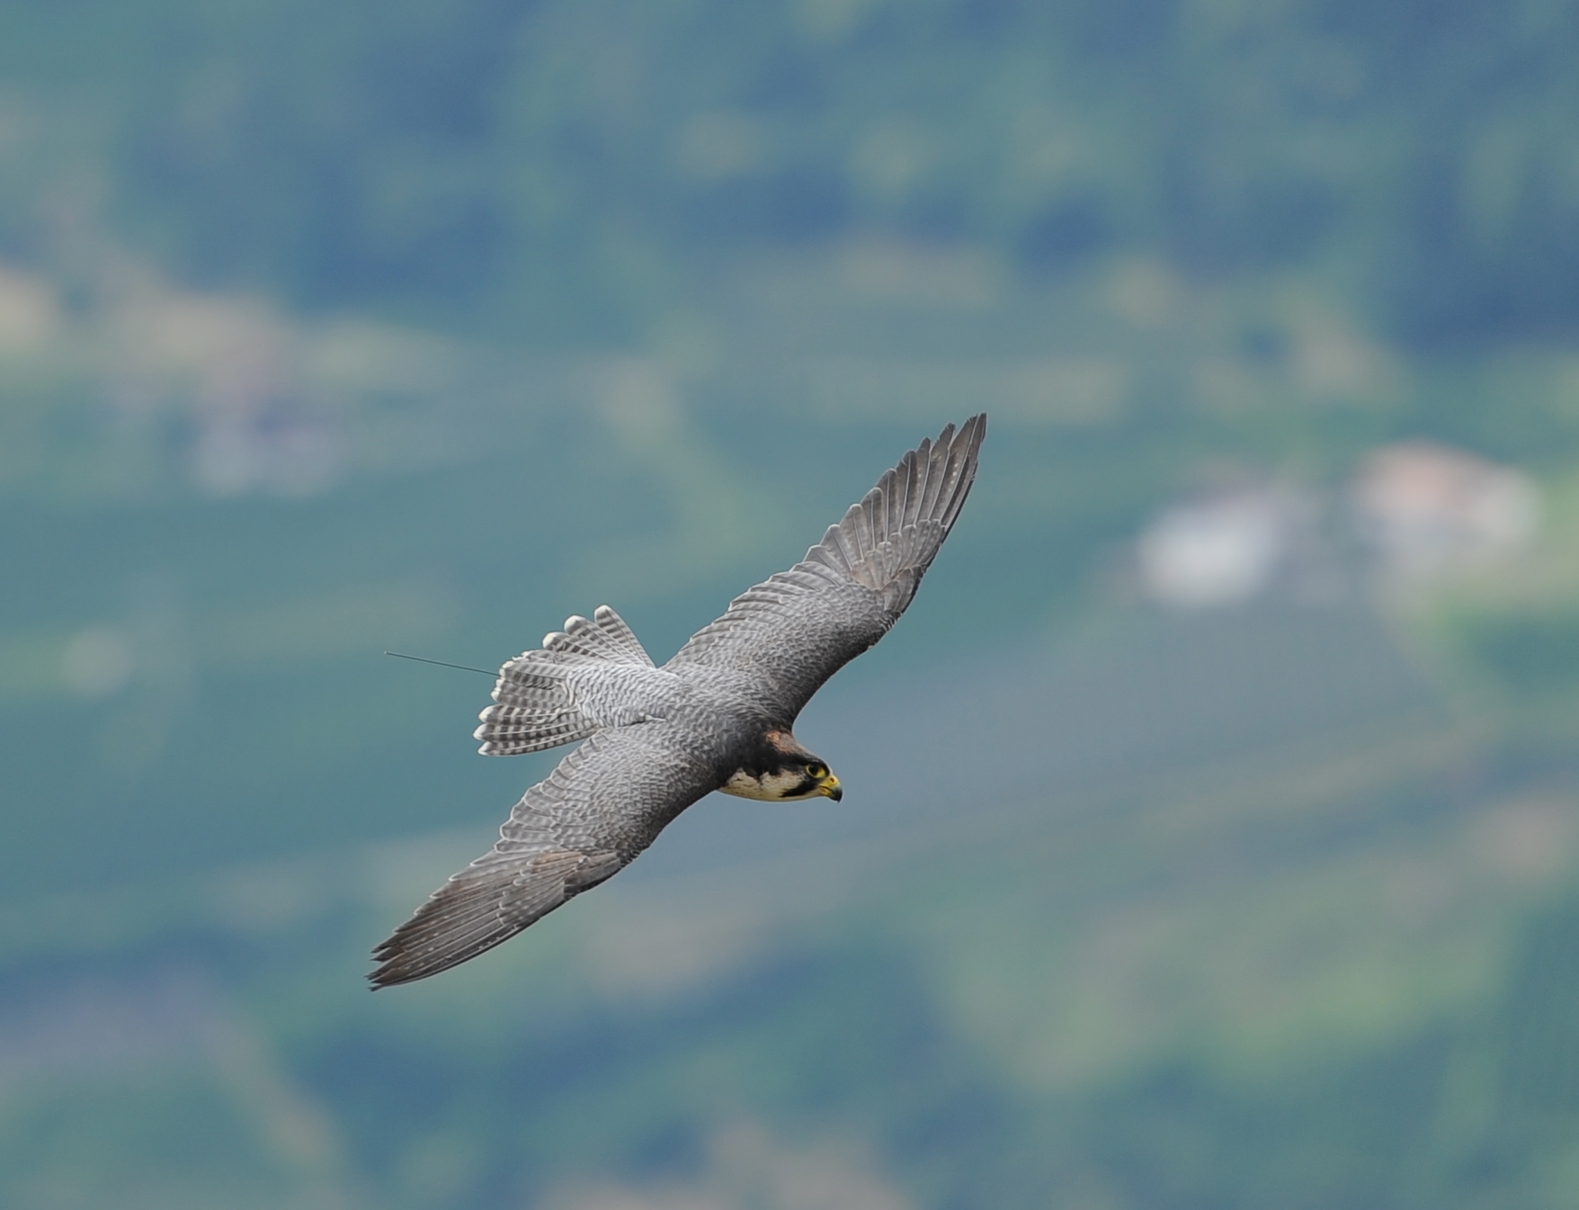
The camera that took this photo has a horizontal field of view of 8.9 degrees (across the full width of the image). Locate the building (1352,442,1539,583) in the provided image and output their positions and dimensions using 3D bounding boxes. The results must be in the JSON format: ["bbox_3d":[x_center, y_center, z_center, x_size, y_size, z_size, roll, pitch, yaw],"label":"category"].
[{"bbox_3d":[58.511,-8.302,900.000,14.000,8.500,11.000,-5,18,-17],"label":"building"}]

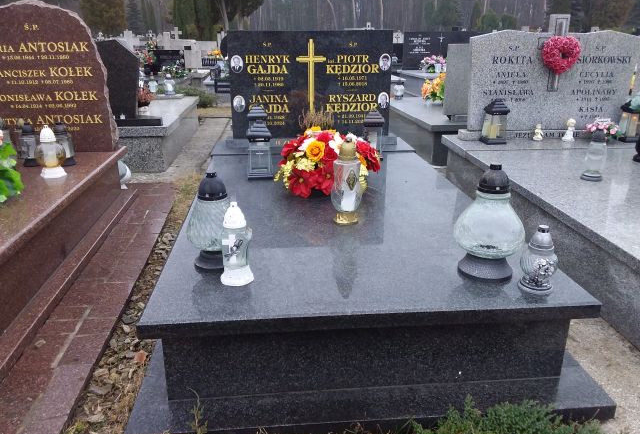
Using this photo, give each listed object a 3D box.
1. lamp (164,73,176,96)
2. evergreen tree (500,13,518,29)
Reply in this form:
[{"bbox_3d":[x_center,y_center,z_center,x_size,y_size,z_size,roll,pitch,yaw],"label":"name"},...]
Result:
[{"bbox_3d":[-1.685,-1.486,5.800,0.130,0.224,0.130,-1,20,-5],"label":"lamp"},{"bbox_3d":[10.413,-10.133,28.511,1.000,2.000,1.000,-1,20,-5],"label":"evergreen tree"}]

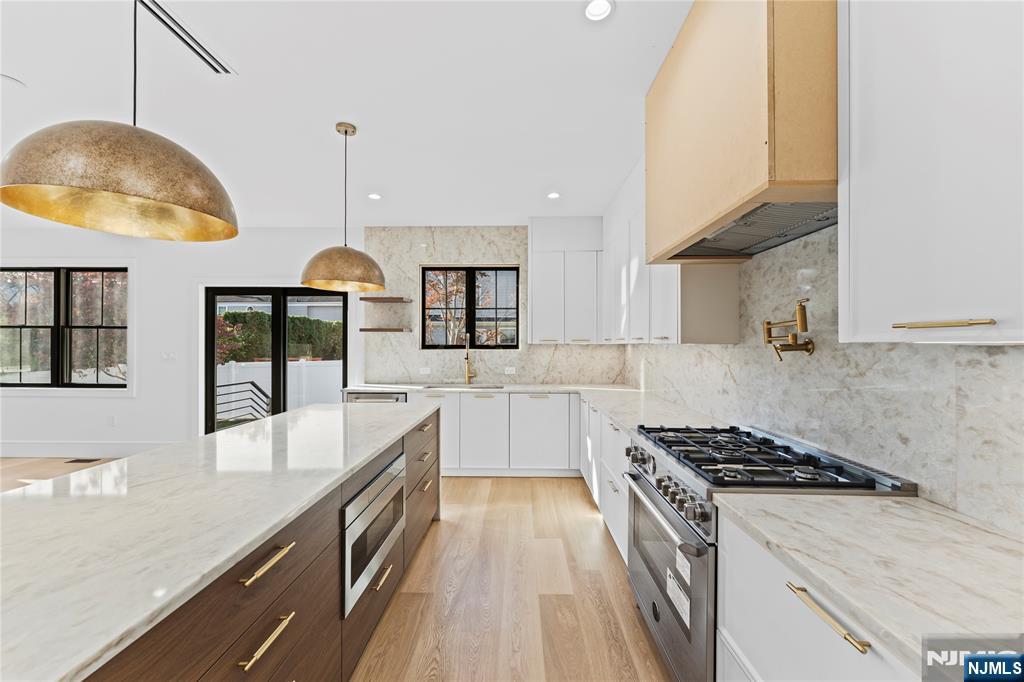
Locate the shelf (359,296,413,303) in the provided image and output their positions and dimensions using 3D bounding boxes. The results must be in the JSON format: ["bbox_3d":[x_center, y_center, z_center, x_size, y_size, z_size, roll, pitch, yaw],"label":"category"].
[{"bbox_3d":[-1.423,-0.457,4.507,0.480,0.038,0.300,0,0,1],"label":"shelf"}]

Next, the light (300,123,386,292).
[{"bbox_3d":[-1.051,-0.846,2.520,0.486,1.008,0.486,0,0,1],"label":"light"}]

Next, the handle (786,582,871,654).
[{"bbox_3d":[0.608,0.527,0.774,0.029,0.014,0.201,0,0,1],"label":"handle"}]

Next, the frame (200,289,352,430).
[{"bbox_3d":[-2.806,0.377,4.822,1.752,2.035,0.120,0,0,1],"label":"frame"}]

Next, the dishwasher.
[{"bbox_3d":[-1.364,0.966,4.309,0.613,0.875,0.600,0,0,1],"label":"dishwasher"}]

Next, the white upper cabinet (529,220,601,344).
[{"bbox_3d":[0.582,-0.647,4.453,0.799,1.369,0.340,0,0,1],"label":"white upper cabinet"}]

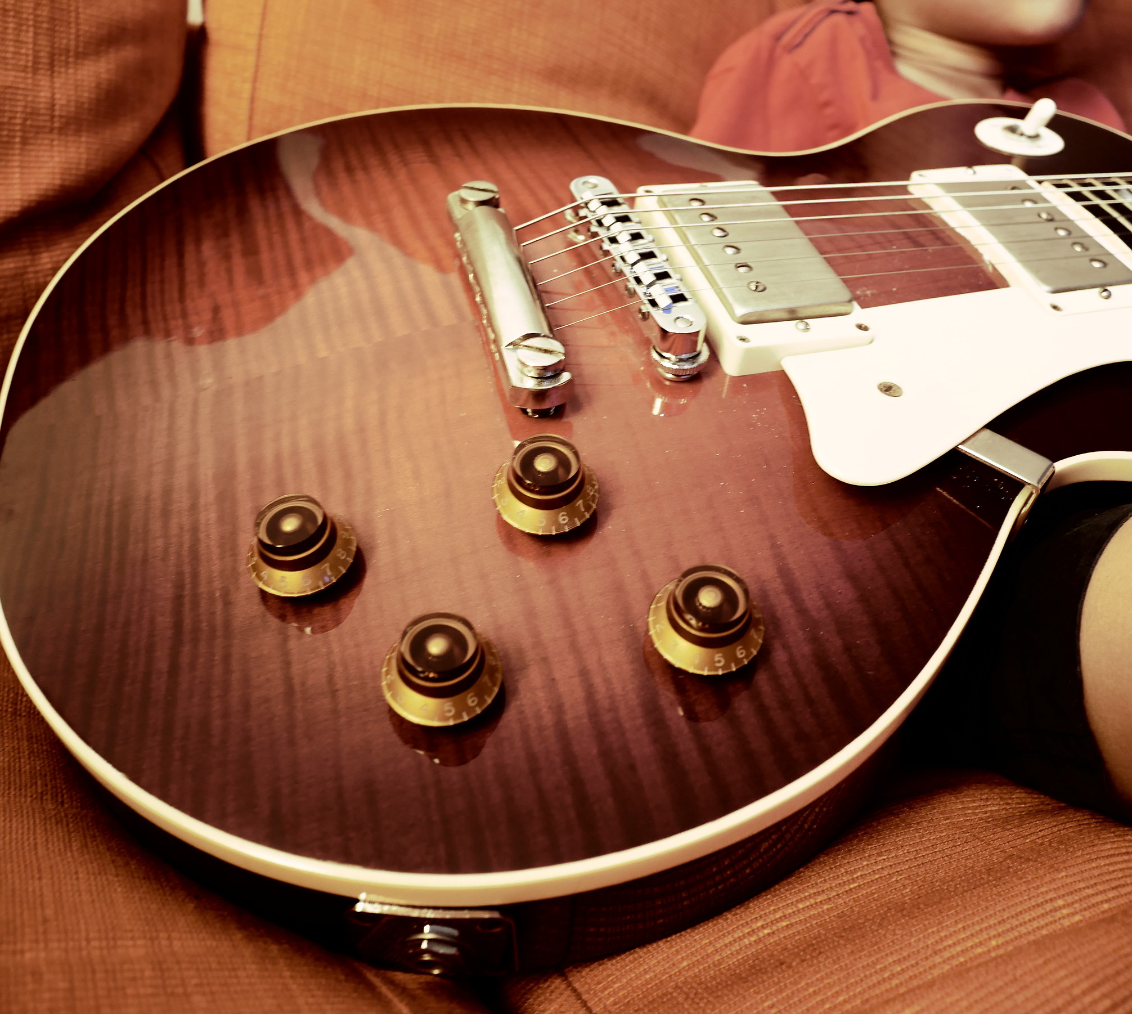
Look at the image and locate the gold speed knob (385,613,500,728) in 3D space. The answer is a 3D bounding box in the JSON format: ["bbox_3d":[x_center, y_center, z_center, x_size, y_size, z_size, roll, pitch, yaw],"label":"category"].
[{"bbox_3d":[-0.027,0.033,0.201,0.026,0.013,0.026,1,45,-1],"label":"gold speed knob"}]

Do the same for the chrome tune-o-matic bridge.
[{"bbox_3d":[0.020,-0.073,0.286,0.016,0.019,0.088,-14,51,-12],"label":"chrome tune-o-matic bridge"}]

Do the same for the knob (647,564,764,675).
[{"bbox_3d":[0.032,0.023,0.206,0.026,0.013,0.026,0,50,0],"label":"knob"}]

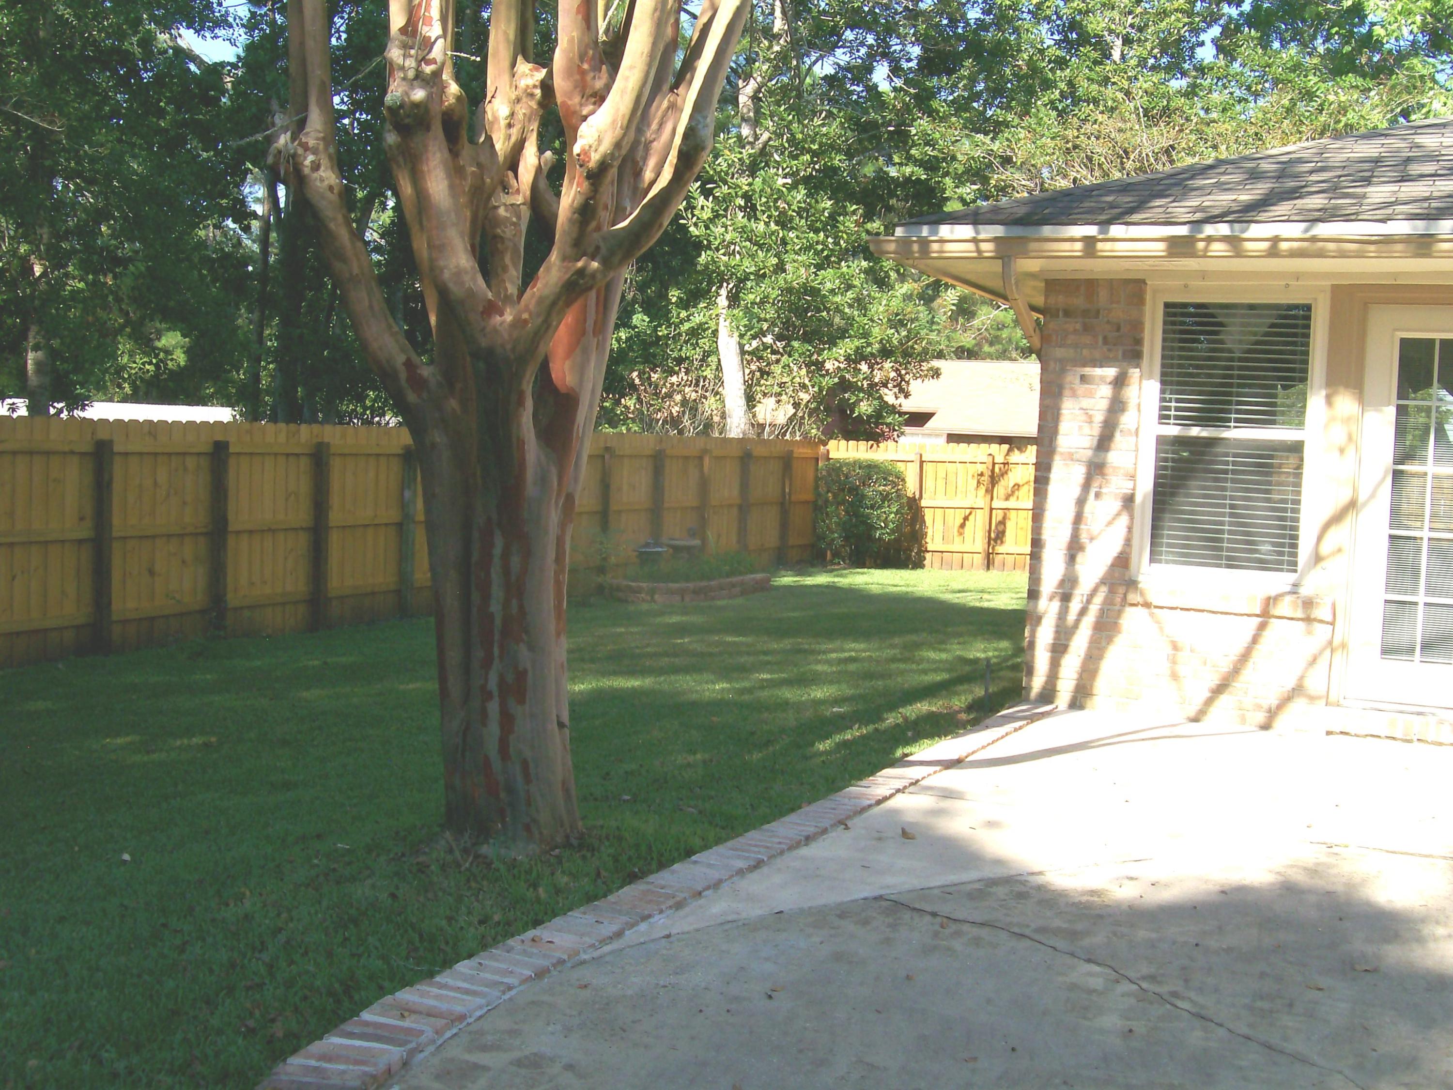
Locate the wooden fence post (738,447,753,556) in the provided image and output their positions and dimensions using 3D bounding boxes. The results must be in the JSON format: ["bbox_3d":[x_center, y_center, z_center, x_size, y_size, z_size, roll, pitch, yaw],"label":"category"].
[{"bbox_3d":[0.284,-0.454,20.625,0.095,1.677,0.095,4,4,29],"label":"wooden fence post"}]

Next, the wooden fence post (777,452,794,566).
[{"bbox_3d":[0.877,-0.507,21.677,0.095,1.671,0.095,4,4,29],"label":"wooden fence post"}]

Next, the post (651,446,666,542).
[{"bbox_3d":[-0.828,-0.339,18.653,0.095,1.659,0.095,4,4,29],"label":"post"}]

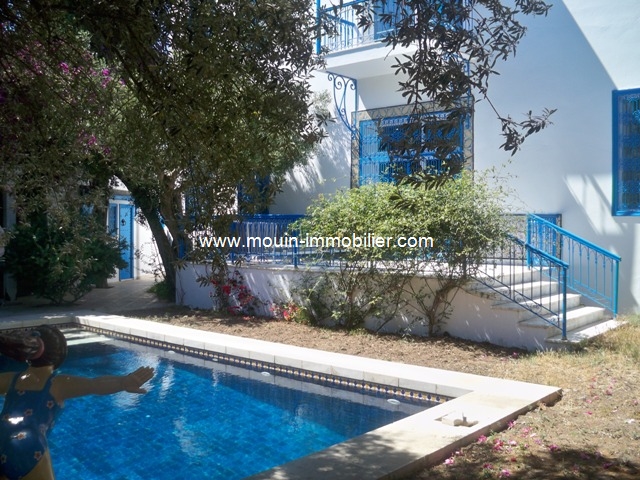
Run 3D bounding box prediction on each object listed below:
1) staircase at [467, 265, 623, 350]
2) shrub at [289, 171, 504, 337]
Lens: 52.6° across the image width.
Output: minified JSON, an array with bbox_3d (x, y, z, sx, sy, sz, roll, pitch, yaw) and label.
[{"bbox_3d":[3.146,0.911,8.865,1.503,0.804,2.267,1,1,39],"label":"staircase"},{"bbox_3d":[1.003,0.233,9.089,3.342,2.196,1.528,1,1,39],"label":"shrub"}]

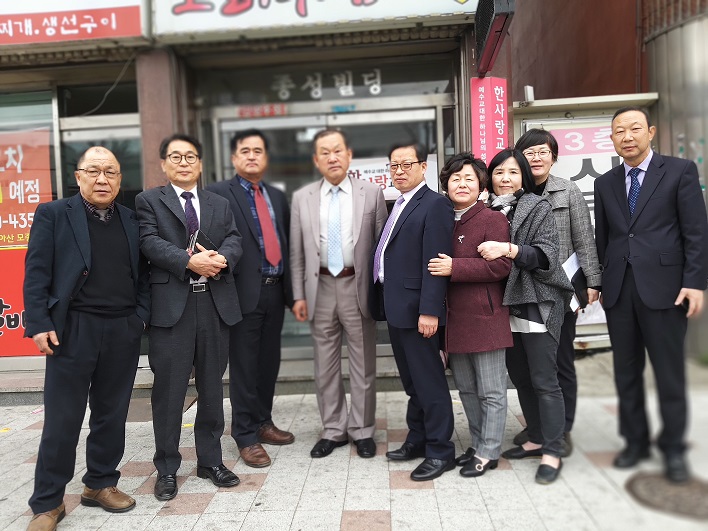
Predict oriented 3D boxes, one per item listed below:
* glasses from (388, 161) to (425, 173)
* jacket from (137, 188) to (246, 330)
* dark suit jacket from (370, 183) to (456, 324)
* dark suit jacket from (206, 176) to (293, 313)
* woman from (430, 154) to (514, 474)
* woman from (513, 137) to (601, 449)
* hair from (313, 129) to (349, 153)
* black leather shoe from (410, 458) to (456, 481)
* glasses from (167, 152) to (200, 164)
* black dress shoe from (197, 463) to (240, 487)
[{"bbox_3d":[0.264,-0.487,2.729,0.140,0.045,0.145,-1,3,38],"label":"glasses"},{"bbox_3d":[-0.796,-0.044,2.655,0.510,0.680,0.350,-3,3,-17],"label":"jacket"},{"bbox_3d":[0.297,-0.049,2.805,0.350,0.700,0.490,-4,3,-37],"label":"dark suit jacket"},{"bbox_3d":[-0.591,-0.111,3.062,0.470,0.760,0.280,-4,3,-24],"label":"dark suit jacket"},{"bbox_3d":[0.585,0.219,2.733,0.450,1.550,0.400,0,3,41],"label":"woman"},{"bbox_3d":[1.044,0.124,2.913,0.500,1.670,0.360,-1,3,20],"label":"woman"},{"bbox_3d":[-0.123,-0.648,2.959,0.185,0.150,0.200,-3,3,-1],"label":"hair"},{"bbox_3d":[0.389,0.950,2.677,0.285,0.105,0.105,-5,4,-38],"label":"black leather shoe"},{"bbox_3d":[-0.801,-0.500,2.579,0.147,0.048,0.145,-3,3,-16],"label":"glasses"},{"bbox_3d":[-0.676,0.996,2.742,0.295,0.110,0.105,0,3,43],"label":"black dress shoe"}]

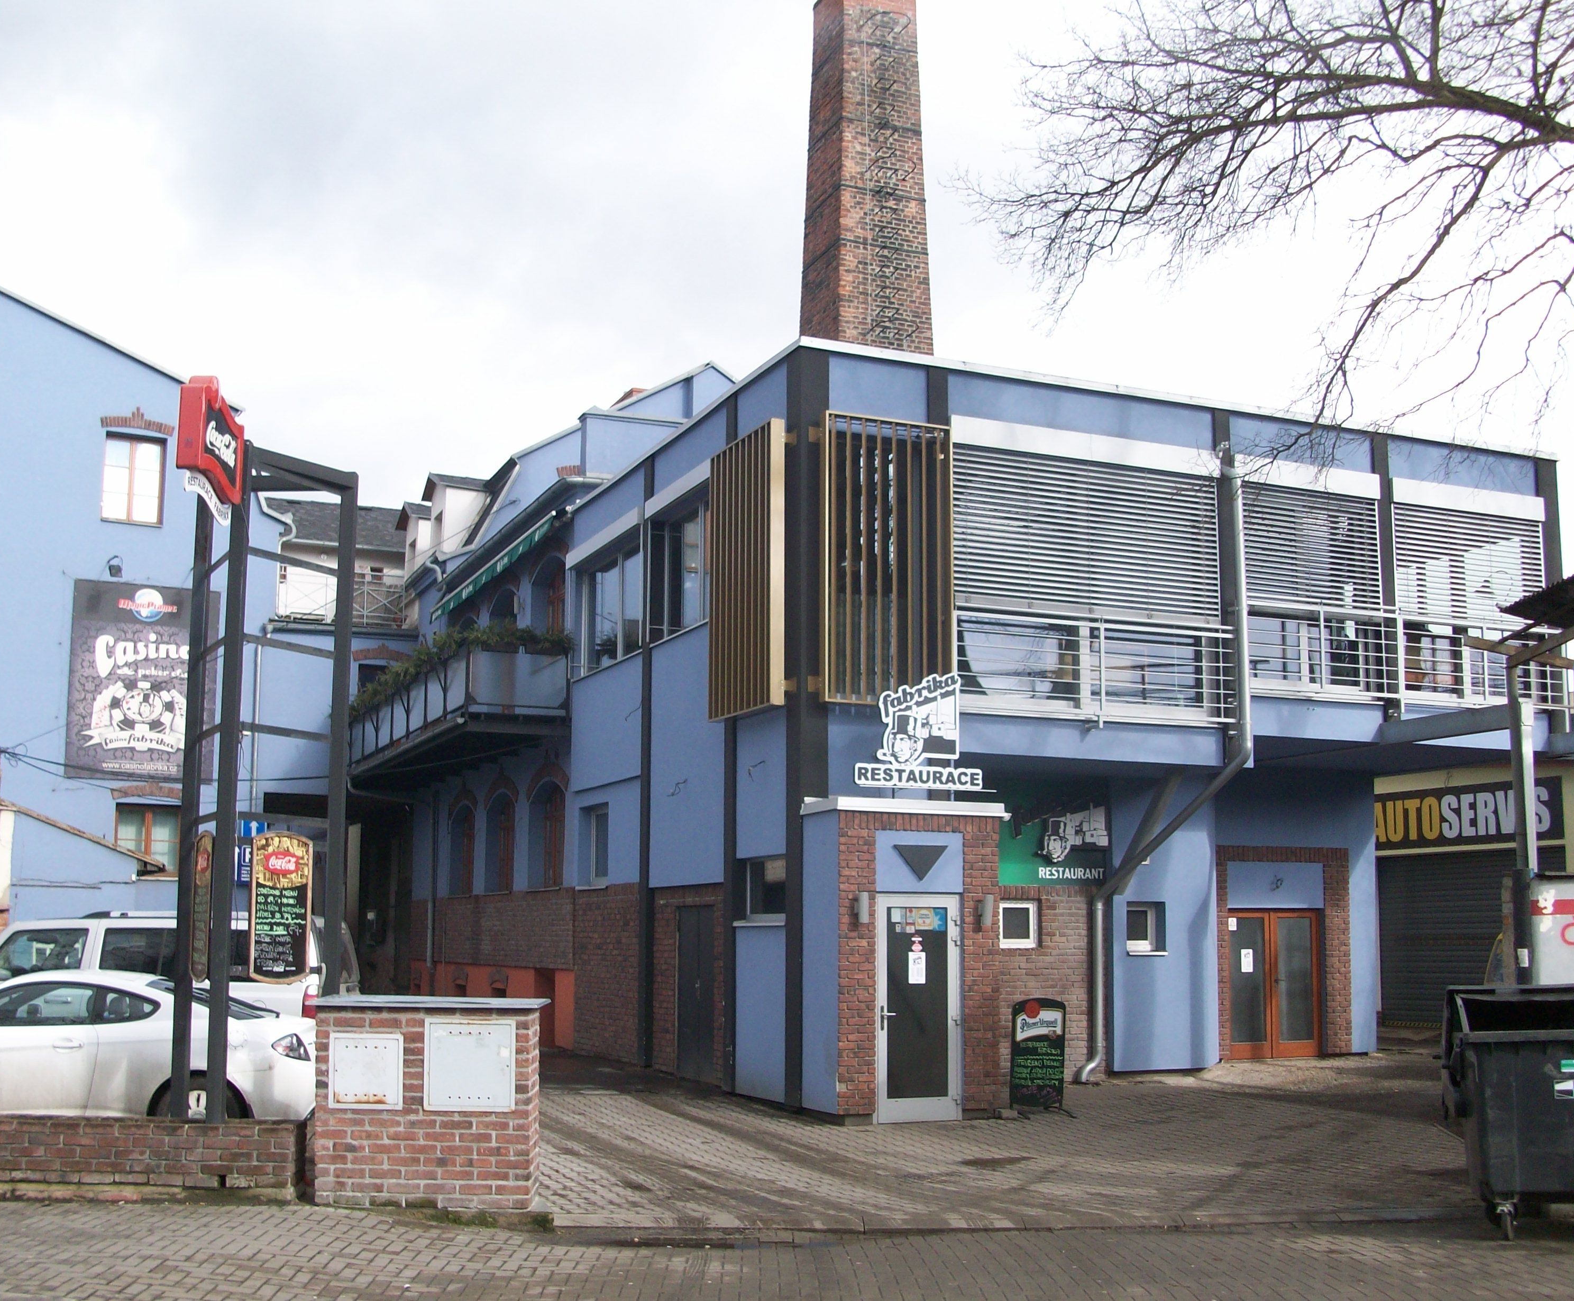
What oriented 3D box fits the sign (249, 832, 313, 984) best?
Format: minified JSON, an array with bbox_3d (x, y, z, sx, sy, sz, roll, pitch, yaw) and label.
[{"bbox_3d":[-3.293,1.673,11.100,0.050,0.970,0.540,-5,-11,28],"label":"sign"}]

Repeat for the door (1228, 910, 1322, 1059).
[{"bbox_3d":[6.599,4.513,23.120,1.600,1.980,0.100,4,-10,-23],"label":"door"}]

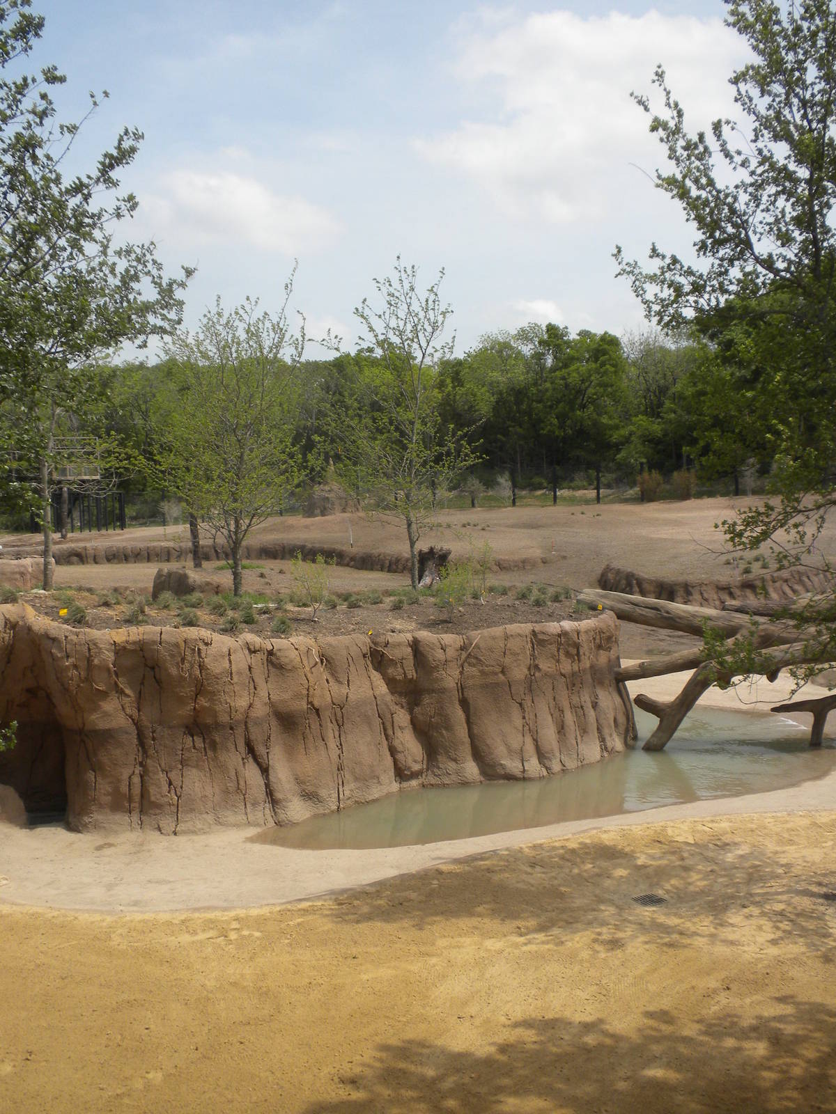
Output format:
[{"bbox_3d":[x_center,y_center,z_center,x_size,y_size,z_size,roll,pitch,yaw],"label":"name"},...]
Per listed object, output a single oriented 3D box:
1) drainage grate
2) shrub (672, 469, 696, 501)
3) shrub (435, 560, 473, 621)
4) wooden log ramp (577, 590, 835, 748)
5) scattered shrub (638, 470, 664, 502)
[{"bbox_3d":[2.851,4.234,14.664,0.315,0.030,0.315,-4,5,-29],"label":"drainage grate"},{"bbox_3d":[20.129,-5.493,90.000,1.800,2.400,1.750,-1,4,0],"label":"shrub"},{"bbox_3d":[0.657,0.610,21.400,0.670,1.100,0.650,-1,4,0],"label":"shrub"},{"bbox_3d":[5.731,2.044,22.425,5.300,3.100,2.300,-1,4,0],"label":"wooden log ramp"},{"bbox_3d":[17.596,-5.361,90.000,1.950,2.400,1.850,-1,4,0],"label":"scattered shrub"}]

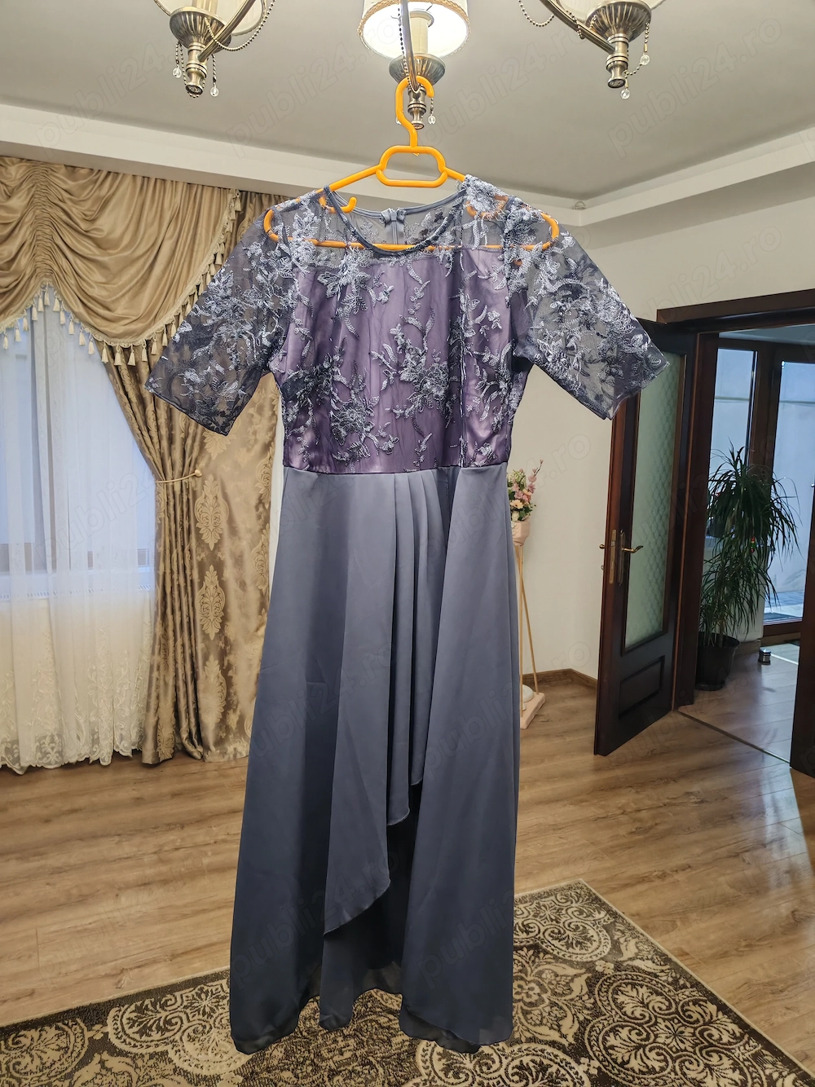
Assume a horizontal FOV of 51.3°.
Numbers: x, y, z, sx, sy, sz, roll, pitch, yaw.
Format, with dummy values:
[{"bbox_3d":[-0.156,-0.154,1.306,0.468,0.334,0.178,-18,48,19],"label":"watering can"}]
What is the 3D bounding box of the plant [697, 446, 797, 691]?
[{"bbox_3d":[1.969,0.147,5.078,0.620,1.480,0.600,4,10,20],"label":"plant"}]

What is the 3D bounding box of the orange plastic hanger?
[{"bbox_3d":[0.010,-0.537,1.206,0.425,0.238,0.015,1,9,-2],"label":"orange plastic hanger"}]

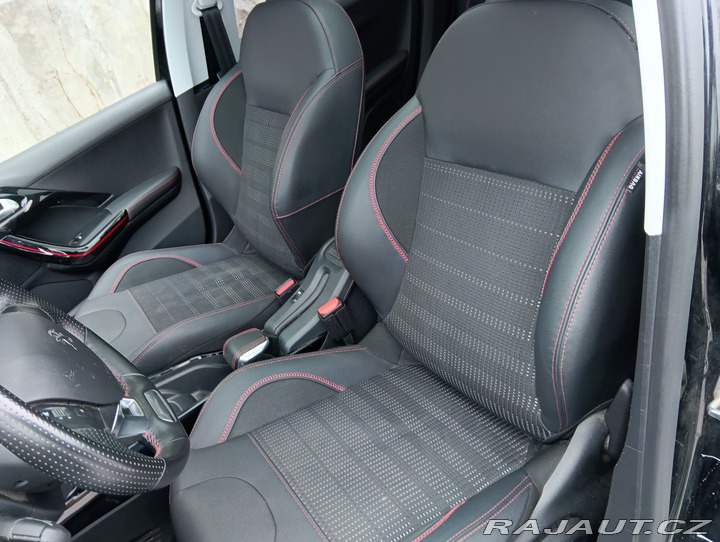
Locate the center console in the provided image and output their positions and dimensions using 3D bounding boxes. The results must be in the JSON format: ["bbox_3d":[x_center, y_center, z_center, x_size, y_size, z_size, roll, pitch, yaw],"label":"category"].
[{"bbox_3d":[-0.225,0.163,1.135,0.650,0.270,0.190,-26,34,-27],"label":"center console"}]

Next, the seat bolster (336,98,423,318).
[{"bbox_3d":[0.044,-0.103,1.033,0.170,0.465,0.125,-7,24,-36],"label":"seat bolster"}]

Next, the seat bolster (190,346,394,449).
[{"bbox_3d":[-0.140,0.244,1.076,0.410,0.105,0.140,-26,34,-27],"label":"seat bolster"}]

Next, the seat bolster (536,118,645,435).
[{"bbox_3d":[0.309,0.031,0.721,0.180,0.460,0.125,-7,24,-36],"label":"seat bolster"}]

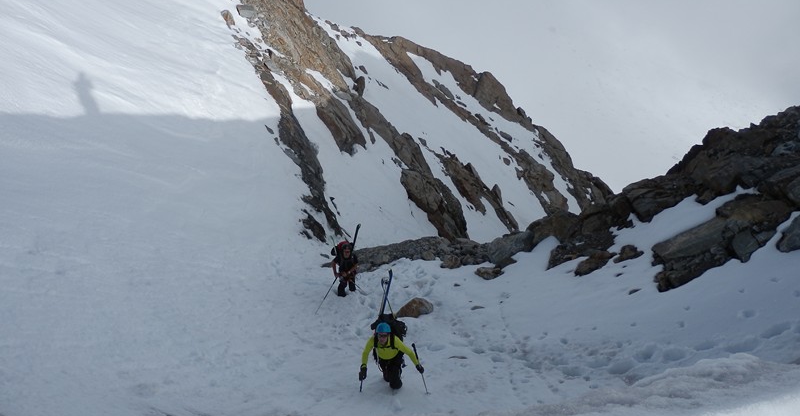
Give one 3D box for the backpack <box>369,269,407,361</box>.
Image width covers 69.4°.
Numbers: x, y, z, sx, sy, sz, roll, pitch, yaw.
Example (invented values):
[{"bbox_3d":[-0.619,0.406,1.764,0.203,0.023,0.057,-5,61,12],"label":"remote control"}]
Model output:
[{"bbox_3d":[-0.168,1.601,8.346,0.520,1.400,0.420,0,34,0],"label":"backpack"}]

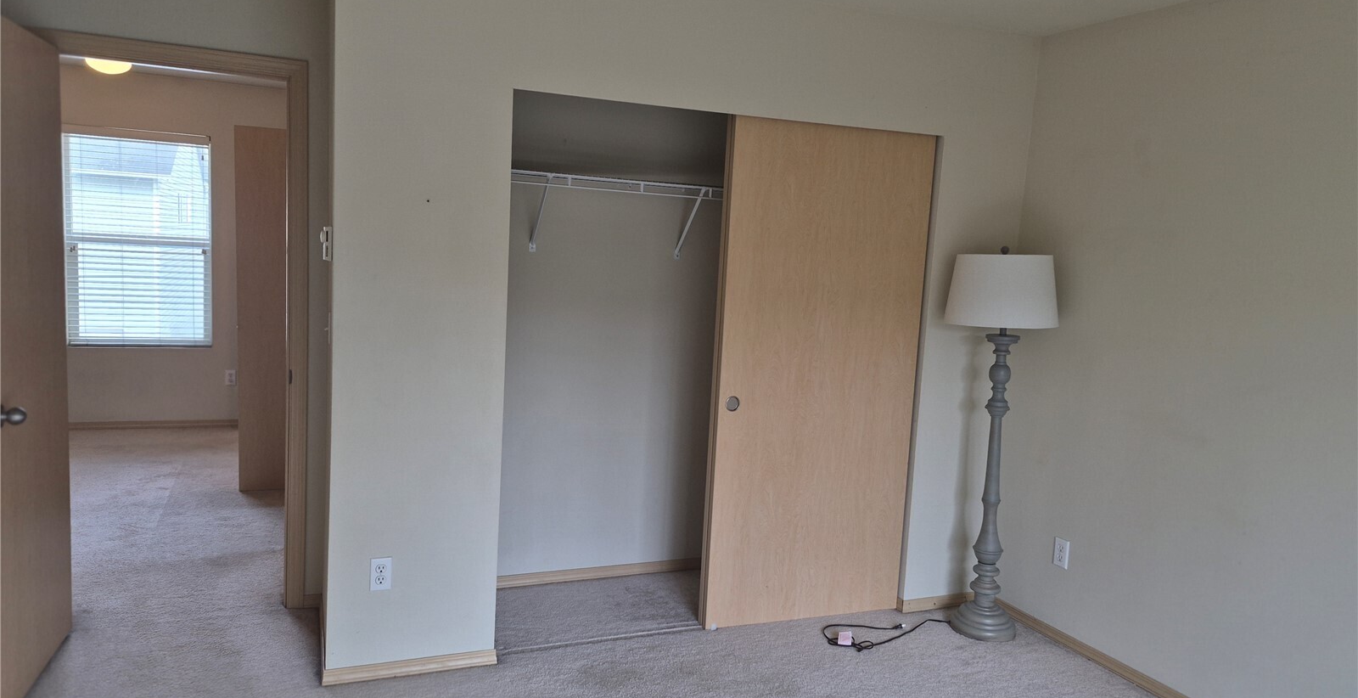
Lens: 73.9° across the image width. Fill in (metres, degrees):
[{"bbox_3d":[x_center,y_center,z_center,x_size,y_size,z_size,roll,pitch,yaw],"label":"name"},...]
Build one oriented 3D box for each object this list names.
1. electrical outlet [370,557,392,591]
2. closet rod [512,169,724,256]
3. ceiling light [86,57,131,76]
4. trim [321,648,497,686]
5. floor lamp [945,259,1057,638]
[{"bbox_3d":[-1.001,0.760,3.036,0.070,0.113,0.009,0,7,-23],"label":"electrical outlet"},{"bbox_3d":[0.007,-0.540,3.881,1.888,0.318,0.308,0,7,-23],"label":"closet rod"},{"bbox_3d":[-3.165,-1.609,5.035,0.248,0.144,0.248,0,7,-23],"label":"ceiling light"},{"bbox_3d":[-0.917,1.096,3.109,0.579,0.054,0.017,0,7,-23],"label":"trim"},{"bbox_3d":[1.285,0.382,3.694,0.433,1.572,0.433,0,7,-23],"label":"floor lamp"}]

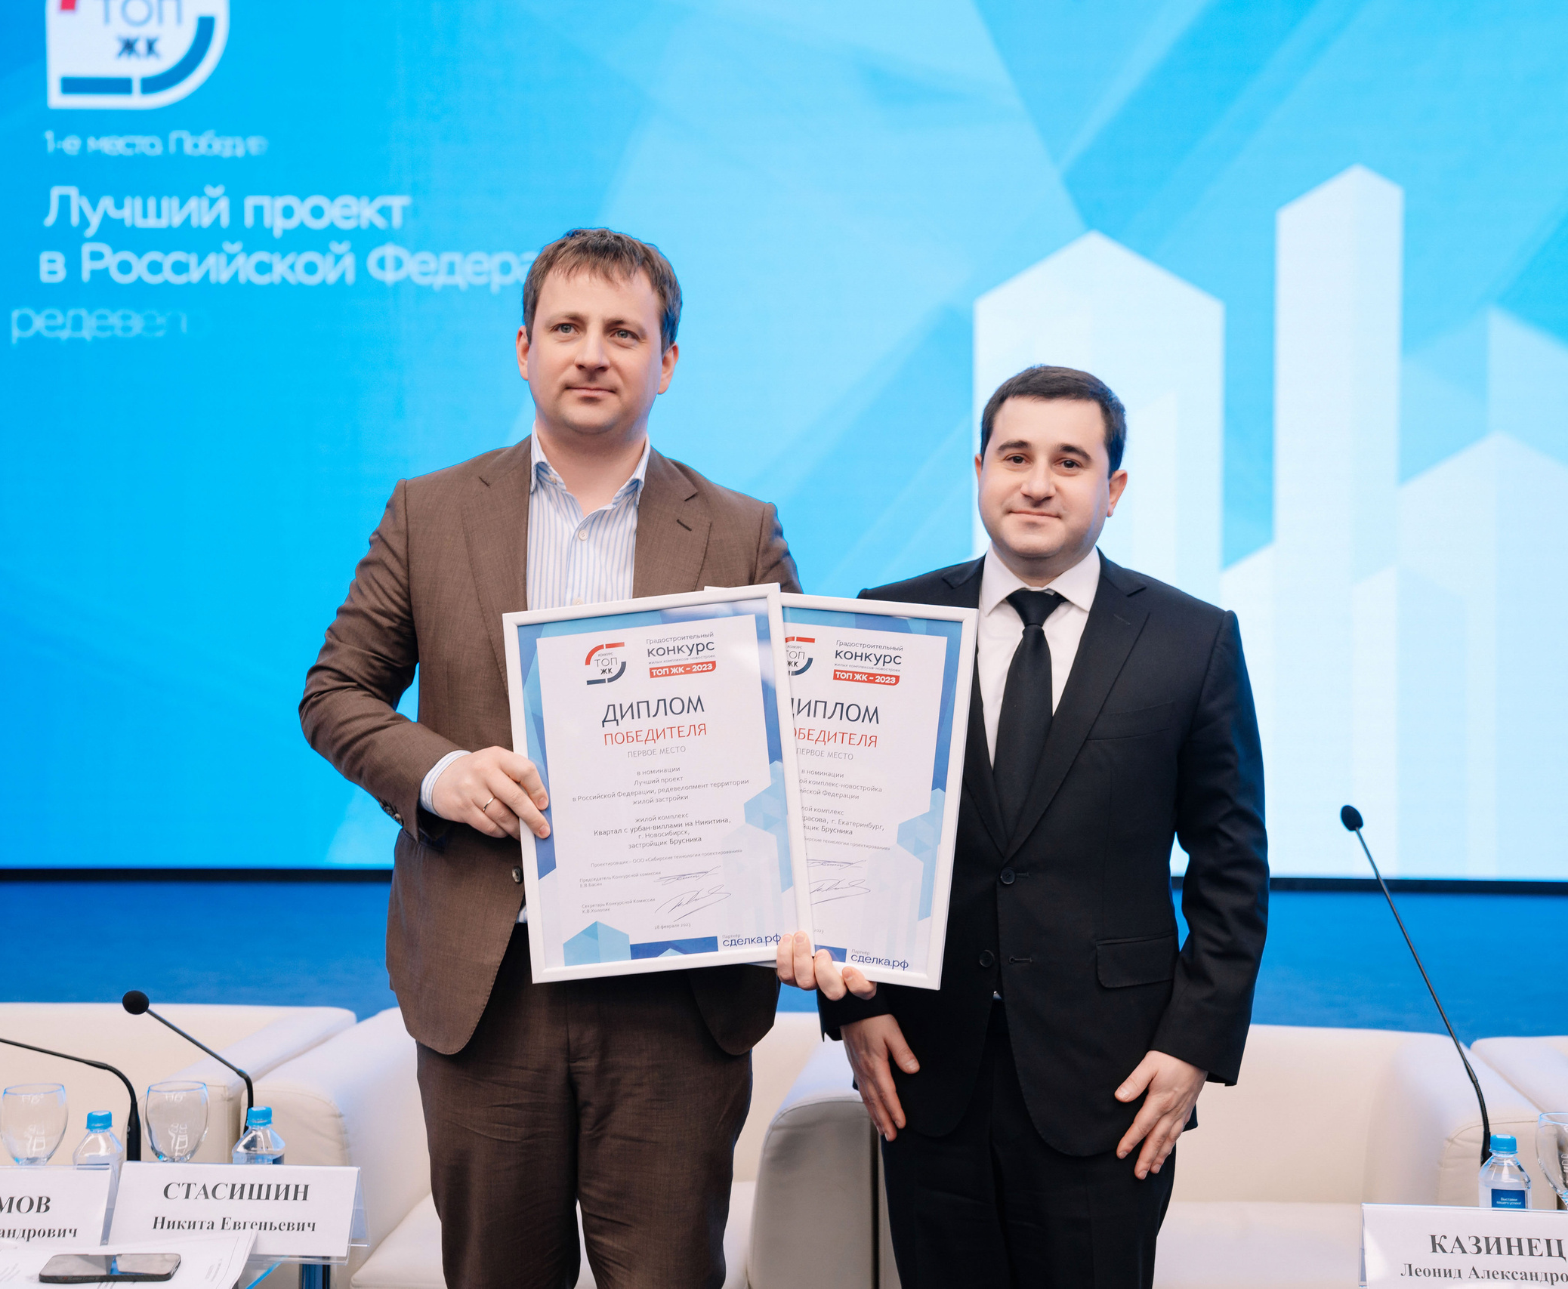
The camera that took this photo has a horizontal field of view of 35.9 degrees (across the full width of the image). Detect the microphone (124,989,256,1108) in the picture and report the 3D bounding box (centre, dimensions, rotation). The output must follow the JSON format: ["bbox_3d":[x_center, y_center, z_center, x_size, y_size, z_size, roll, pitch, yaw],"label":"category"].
[{"bbox_3d":[-0.714,0.572,2.950,0.080,0.360,0.400,0,1,7],"label":"microphone"}]

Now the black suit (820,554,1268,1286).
[{"bbox_3d":[0.315,0.630,2.950,0.550,1.470,0.300,0,1,12],"label":"black suit"}]

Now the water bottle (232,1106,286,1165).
[{"bbox_3d":[-0.667,0.670,3.080,0.066,0.163,0.066,0,1,0],"label":"water bottle"}]

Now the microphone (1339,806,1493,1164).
[{"bbox_3d":[0.800,0.480,3.030,0.090,0.550,0.250,0,1,-34],"label":"microphone"}]

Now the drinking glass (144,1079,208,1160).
[{"bbox_3d":[-0.772,0.658,3.080,0.078,0.182,0.078,0,1,0],"label":"drinking glass"}]

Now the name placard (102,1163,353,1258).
[{"bbox_3d":[-0.668,0.699,2.975,0.293,0.113,0.090,0,1,6],"label":"name placard"}]

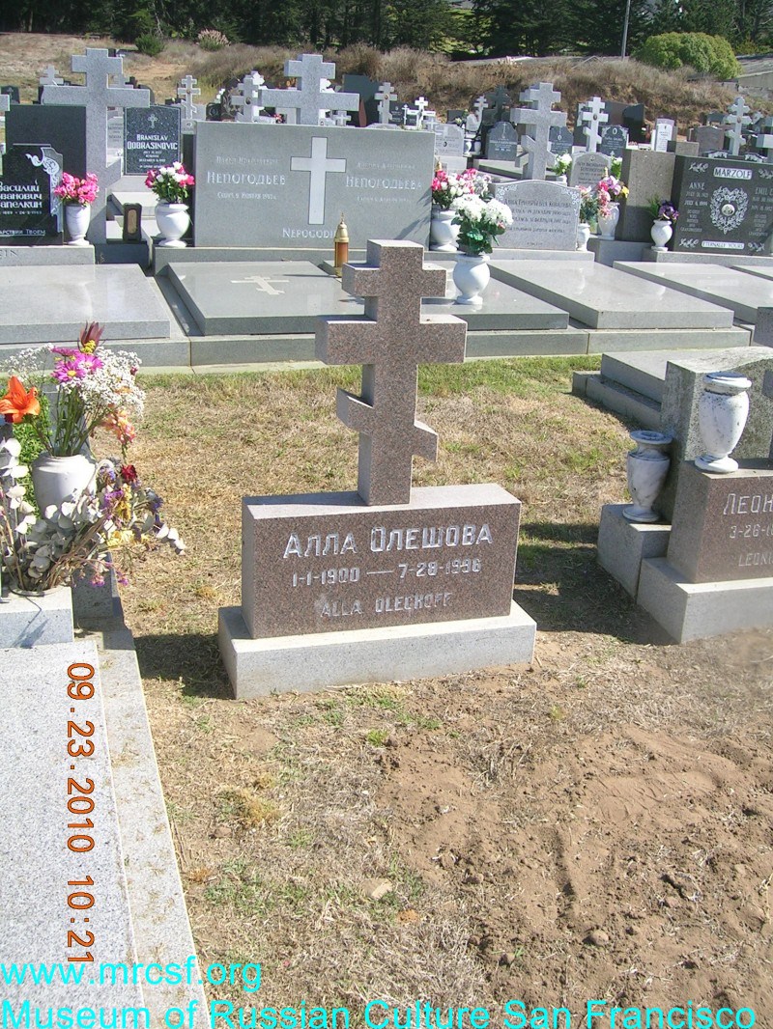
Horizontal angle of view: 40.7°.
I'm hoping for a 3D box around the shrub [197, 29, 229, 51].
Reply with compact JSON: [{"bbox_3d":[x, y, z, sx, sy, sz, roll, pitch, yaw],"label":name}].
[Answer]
[{"bbox_3d":[-9.603,-26.442,58.000,1.774,1.271,1.738,-4,23,-17],"label":"shrub"}]

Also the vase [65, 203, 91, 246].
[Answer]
[{"bbox_3d":[-2.131,-2.003,7.188,0.174,0.252,0.174,-4,23,-17],"label":"vase"}]

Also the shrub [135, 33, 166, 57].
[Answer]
[{"bbox_3d":[-11.745,-23.441,52.000,1.500,1.080,1.400,3,19,0],"label":"shrub"}]

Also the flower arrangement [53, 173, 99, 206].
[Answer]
[{"bbox_3d":[-2.337,-2.453,7.848,0.340,0.250,0.290,-4,23,-17],"label":"flower arrangement"}]

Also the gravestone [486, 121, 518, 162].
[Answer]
[{"bbox_3d":[2.076,-6.615,18.500,0.560,0.640,0.130,-5,20,-21],"label":"gravestone"}]

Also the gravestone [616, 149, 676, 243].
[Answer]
[{"bbox_3d":[2.150,-2.651,8.680,0.402,0.721,0.172,-4,23,-17],"label":"gravestone"}]

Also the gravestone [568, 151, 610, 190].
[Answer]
[{"bbox_3d":[2.764,-4.695,14.273,0.629,0.507,0.160,-4,23,-17],"label":"gravestone"}]

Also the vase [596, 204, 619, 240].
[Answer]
[{"bbox_3d":[2.093,-2.761,9.817,0.200,0.345,0.200,-4,23,-17],"label":"vase"}]

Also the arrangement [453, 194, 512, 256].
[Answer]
[{"bbox_3d":[0.642,-1.957,7.022,0.400,0.400,0.360,-4,23,-17],"label":"arrangement"}]

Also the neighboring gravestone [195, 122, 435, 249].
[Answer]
[{"bbox_3d":[-0.532,-2.451,7.825,1.810,0.868,0.150,-4,23,-17],"label":"neighboring gravestone"}]

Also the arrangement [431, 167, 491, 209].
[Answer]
[{"bbox_3d":[0.626,-2.730,8.709,0.460,0.350,0.360,-4,23,-17],"label":"arrangement"}]

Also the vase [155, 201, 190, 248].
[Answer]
[{"bbox_3d":[-1.496,-2.026,7.277,0.241,0.272,0.241,-4,23,-17],"label":"vase"}]

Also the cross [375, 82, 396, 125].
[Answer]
[{"bbox_3d":[-0.003,-6.721,17.025,0.355,0.625,0.120,-4,23,-17],"label":"cross"}]

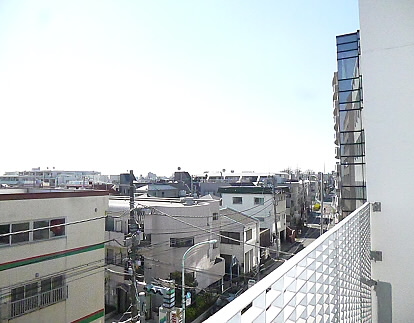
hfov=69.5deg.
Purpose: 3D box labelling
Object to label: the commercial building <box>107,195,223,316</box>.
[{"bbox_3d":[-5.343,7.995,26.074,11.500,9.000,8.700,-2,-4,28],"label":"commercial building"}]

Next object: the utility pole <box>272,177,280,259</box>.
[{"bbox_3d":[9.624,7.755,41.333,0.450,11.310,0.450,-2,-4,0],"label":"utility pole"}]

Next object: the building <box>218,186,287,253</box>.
[{"bbox_3d":[8.177,9.331,52.623,9.500,9.600,8.700,-2,-4,26],"label":"building"}]

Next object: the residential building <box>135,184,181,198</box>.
[{"bbox_3d":[-12.567,11.026,75.566,5.500,9.300,11.000,-3,-4,33],"label":"residential building"}]

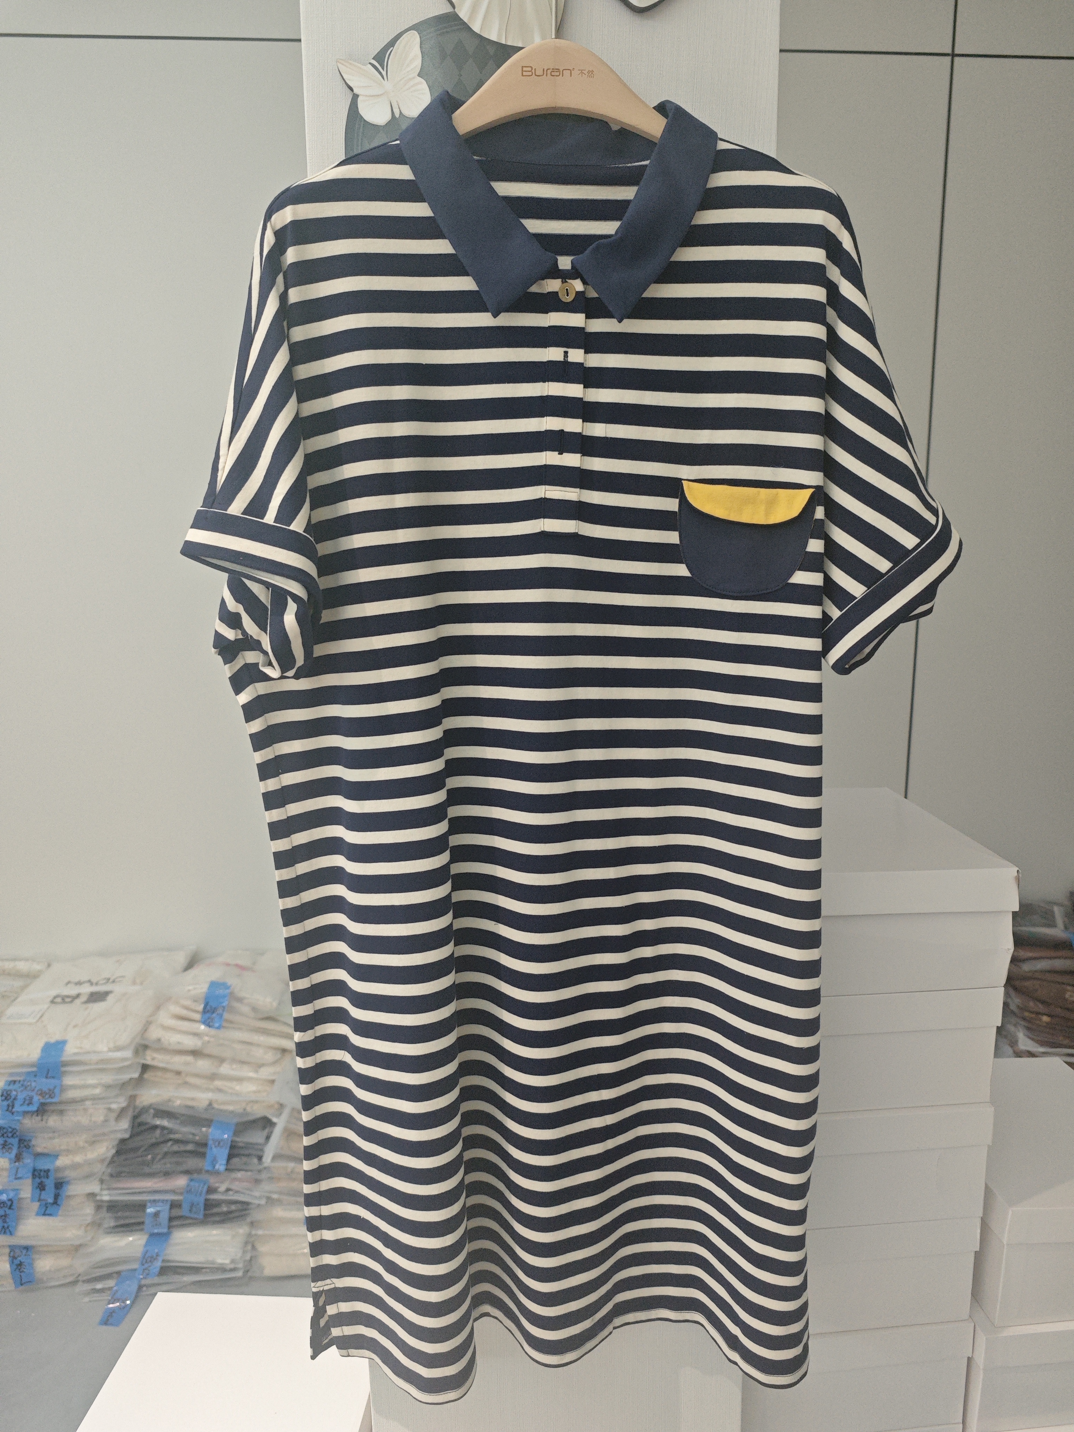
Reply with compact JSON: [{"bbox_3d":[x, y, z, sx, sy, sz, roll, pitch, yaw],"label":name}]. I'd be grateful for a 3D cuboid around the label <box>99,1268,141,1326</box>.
[{"bbox_3d":[-0.558,0.777,1.270,0.026,0.069,0.008,22,-20,0],"label":"label"}]

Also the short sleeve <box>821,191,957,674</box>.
[{"bbox_3d":[0.278,-0.218,0.745,0.107,0.355,0.120,-1,10,0],"label":"short sleeve"}]

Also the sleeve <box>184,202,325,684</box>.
[{"bbox_3d":[-0.223,-0.210,0.740,0.105,0.345,0.130,-1,10,0],"label":"sleeve"}]

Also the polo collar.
[{"bbox_3d":[0.016,-0.394,0.735,0.240,0.175,0.100,-1,10,0],"label":"polo collar"}]

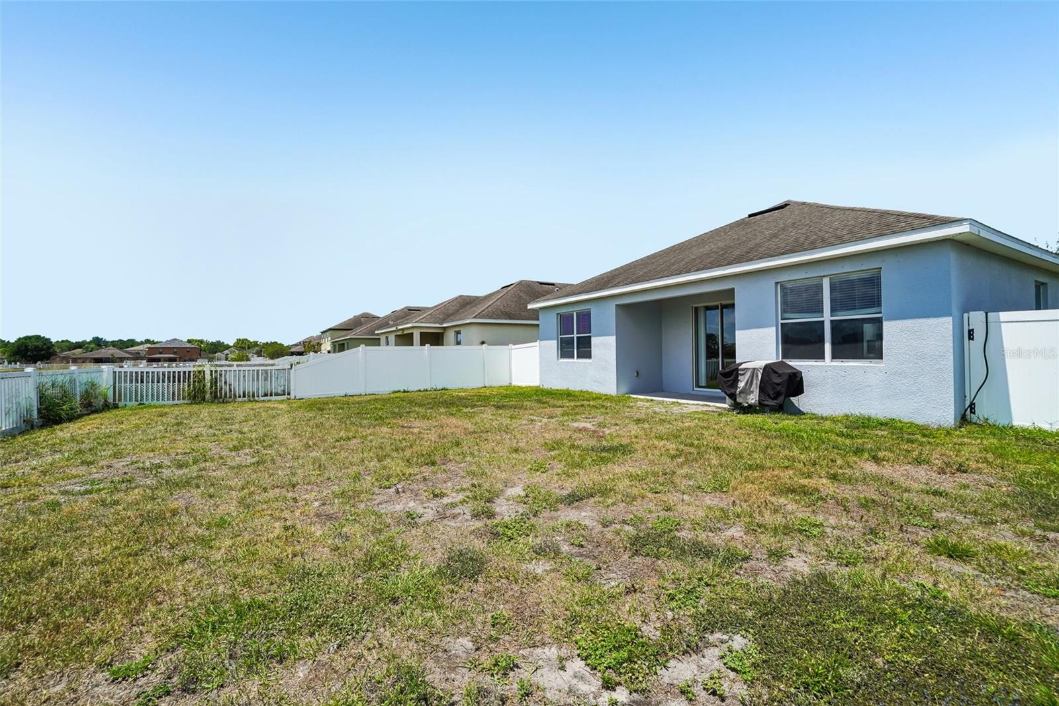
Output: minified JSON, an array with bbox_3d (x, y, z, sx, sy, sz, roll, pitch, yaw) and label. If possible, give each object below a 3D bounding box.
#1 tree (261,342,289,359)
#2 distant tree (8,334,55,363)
[{"bbox_3d":[-54.887,0.178,95.000,5.100,5.300,5.100,-1,0,-30],"label":"tree"},{"bbox_3d":[-140.026,-0.465,124.000,8.900,9.300,8.900,-1,0,-30],"label":"distant tree"}]

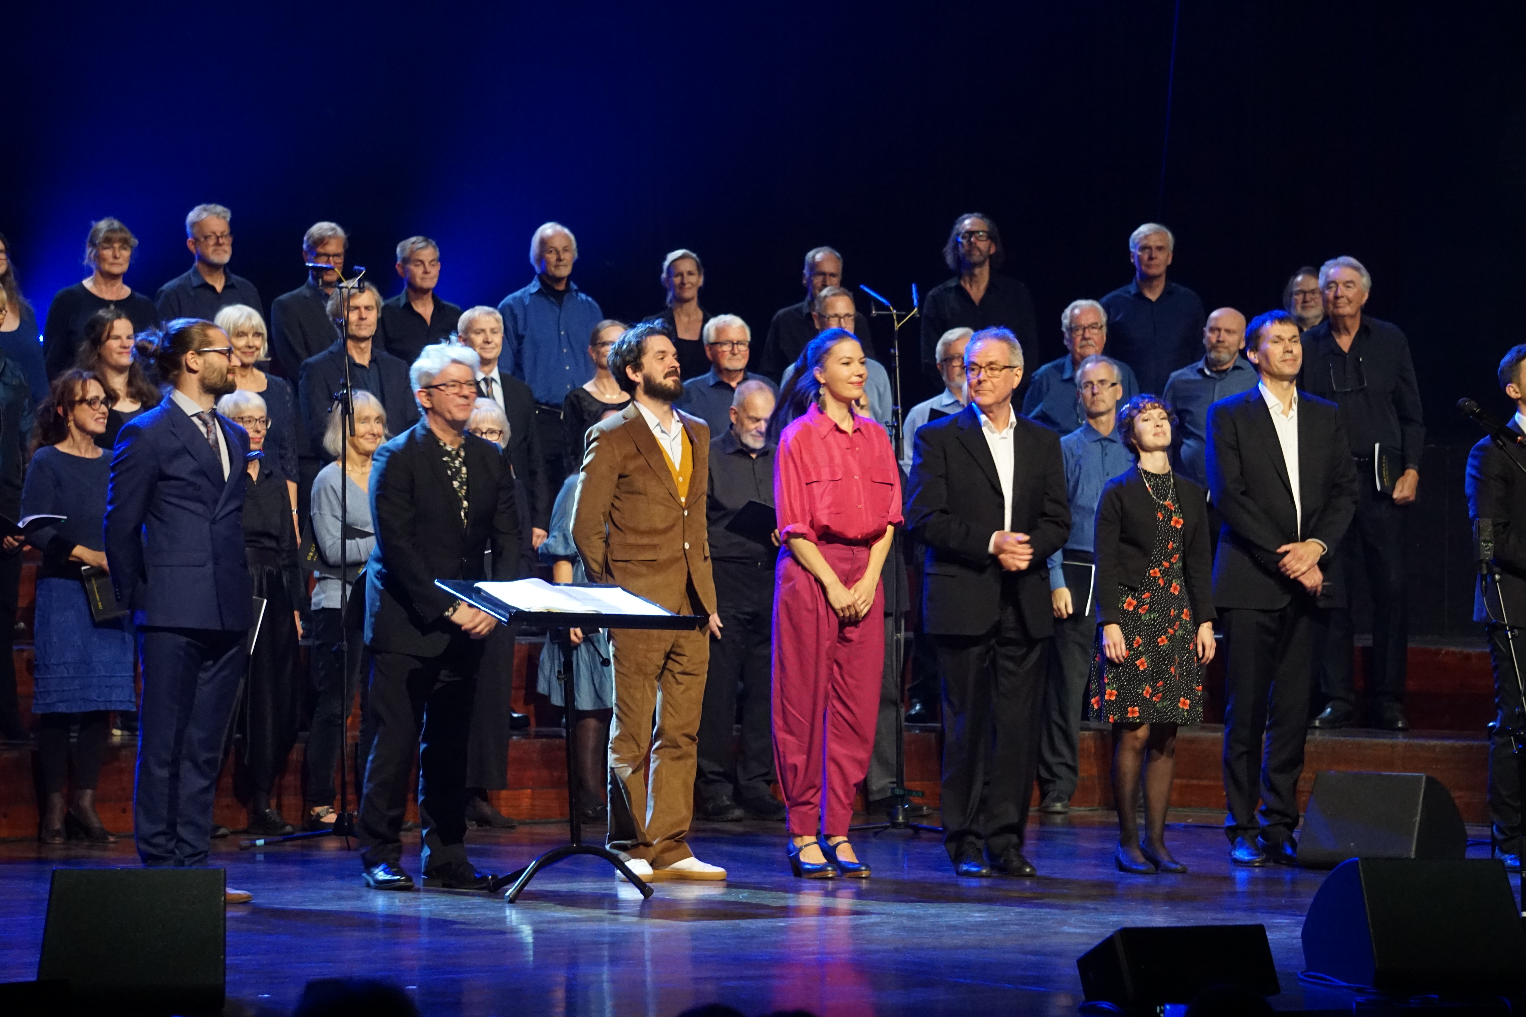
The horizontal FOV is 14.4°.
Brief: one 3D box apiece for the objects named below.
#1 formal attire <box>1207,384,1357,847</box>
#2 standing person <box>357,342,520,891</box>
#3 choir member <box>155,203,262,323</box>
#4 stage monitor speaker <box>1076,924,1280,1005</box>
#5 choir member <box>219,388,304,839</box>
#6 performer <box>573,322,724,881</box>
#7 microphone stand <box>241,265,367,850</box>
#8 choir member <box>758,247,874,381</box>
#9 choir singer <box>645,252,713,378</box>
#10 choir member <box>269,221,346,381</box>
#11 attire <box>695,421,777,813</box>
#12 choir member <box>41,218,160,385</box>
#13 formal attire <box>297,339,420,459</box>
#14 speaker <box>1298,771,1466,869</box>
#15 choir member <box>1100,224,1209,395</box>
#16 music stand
[{"bbox_3d":[1.747,0.361,20.200,0.490,1.560,0.330,0,0,-22],"label":"formal attire"},{"bbox_3d":[-1.038,0.338,19.300,0.510,1.731,0.400,0,1,-35],"label":"standing person"},{"bbox_3d":[-2.231,-0.330,24.300,0.520,1.806,0.340,0,0,-14],"label":"choir member"},{"bbox_3d":[1.024,1.112,14.890,0.380,0.180,0.360,0,0,-18],"label":"stage monitor speaker"},{"bbox_3d":[-1.854,0.373,22.000,0.430,1.617,0.310,0,0,-20],"label":"choir member"},{"bbox_3d":[-0.375,0.295,19.600,0.500,1.811,0.380,0,1,-42],"label":"performer"},{"bbox_3d":[-1.485,0.164,21.200,0.580,2.050,0.580,0,0,-30],"label":"microphone stand"},{"bbox_3d":[0.236,-0.274,25.600,0.520,1.684,0.340,0,0,-8],"label":"choir member"},{"bbox_3d":[-0.353,-0.270,25.300,0.440,1.640,0.300,0,0,-3],"label":"choir singer"},{"bbox_3d":[-1.882,-0.310,25.300,0.500,1.760,0.330,0,0,-20],"label":"choir member"},{"bbox_3d":[-0.081,0.440,23.500,0.520,1.495,0.340,0,0,-12],"label":"attire"},{"bbox_3d":[-2.575,-0.306,23.400,0.470,1.651,0.310,0,0,-14],"label":"choir member"},{"bbox_3d":[-1.560,-0.271,23.200,0.500,0.763,0.310,0,0,-10],"label":"formal attire"},{"bbox_3d":[2.070,1.035,20.020,0.400,0.310,0.520,0,0,27],"label":"speaker"},{"bbox_3d":[1.662,-0.323,25.700,0.530,1.788,0.340,0,0,0],"label":"choir member"},{"bbox_3d":[-0.610,0.713,18.670,0.700,0.970,0.530,0,0,-28],"label":"music stand"}]

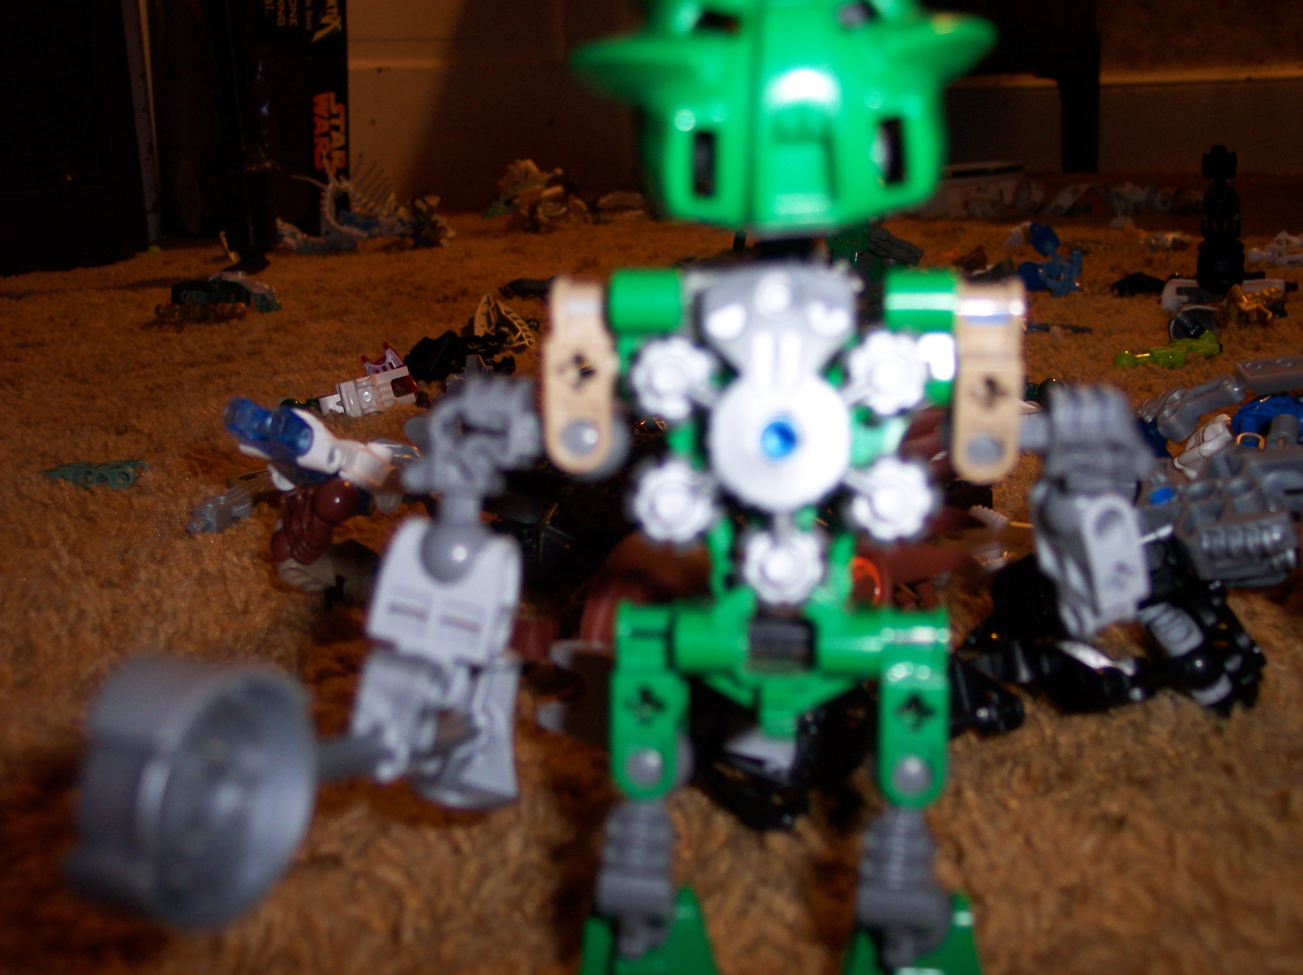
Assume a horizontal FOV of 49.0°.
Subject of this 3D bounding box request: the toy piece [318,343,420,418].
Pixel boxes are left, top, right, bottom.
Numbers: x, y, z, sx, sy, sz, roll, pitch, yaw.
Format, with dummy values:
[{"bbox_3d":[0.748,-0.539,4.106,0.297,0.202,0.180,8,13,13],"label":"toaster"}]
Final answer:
[{"bbox_3d":[-0.118,-0.044,0.593,0.041,0.027,0.021,-16,7,-16],"label":"toy piece"}]

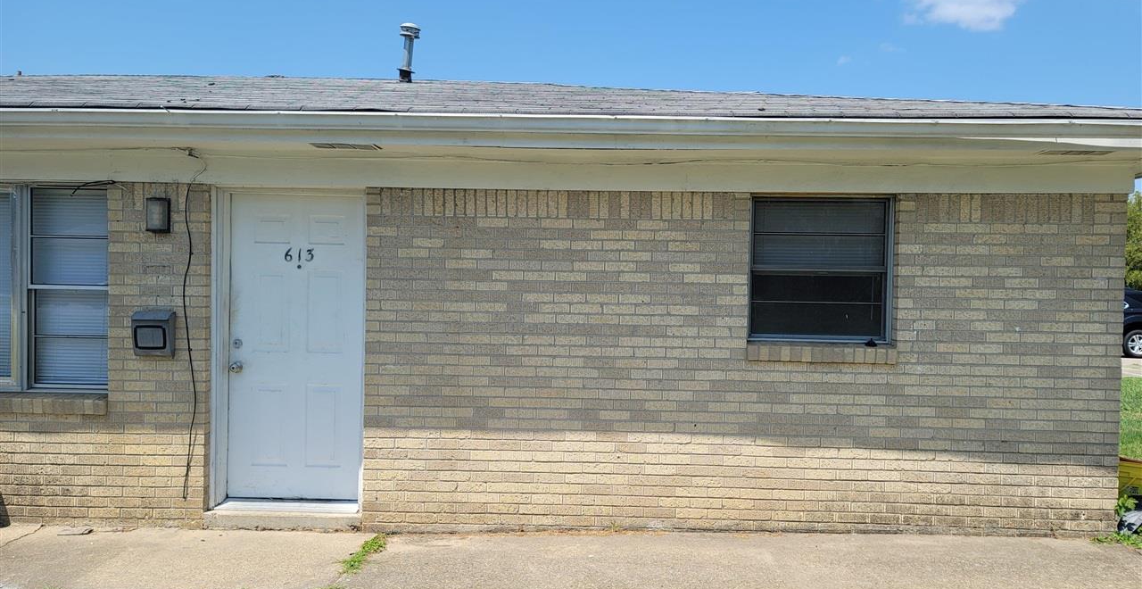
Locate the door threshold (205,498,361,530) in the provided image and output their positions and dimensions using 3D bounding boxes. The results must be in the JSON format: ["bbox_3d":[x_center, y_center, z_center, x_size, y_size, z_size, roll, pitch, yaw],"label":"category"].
[{"bbox_3d":[-1.858,1.440,5.430,1.020,0.140,0.220,1,1,1],"label":"door threshold"}]

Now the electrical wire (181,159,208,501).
[{"bbox_3d":[-2.418,0.226,5.290,0.165,2.190,0.040,1,1,1],"label":"electrical wire"}]

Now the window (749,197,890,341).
[{"bbox_3d":[1.605,-0.161,5.315,0.920,0.940,0.080,1,1,1],"label":"window"}]

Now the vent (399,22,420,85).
[{"bbox_3d":[-1.927,-2.878,9.800,0.235,0.680,0.235,4,1,1],"label":"vent"}]

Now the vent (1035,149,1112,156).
[{"bbox_3d":[2.943,-0.828,4.820,0.400,0.020,0.160,1,1,1],"label":"vent"}]

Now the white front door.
[{"bbox_3d":[-1.839,0.347,5.530,0.915,2.040,0.050,1,1,1],"label":"white front door"}]

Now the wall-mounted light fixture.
[{"bbox_3d":[-2.637,-0.504,5.270,0.140,0.225,0.090,1,1,1],"label":"wall-mounted light fixture"}]

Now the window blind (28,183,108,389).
[{"bbox_3d":[-3.314,-0.044,5.470,0.570,1.310,0.040,1,1,1],"label":"window blind"}]

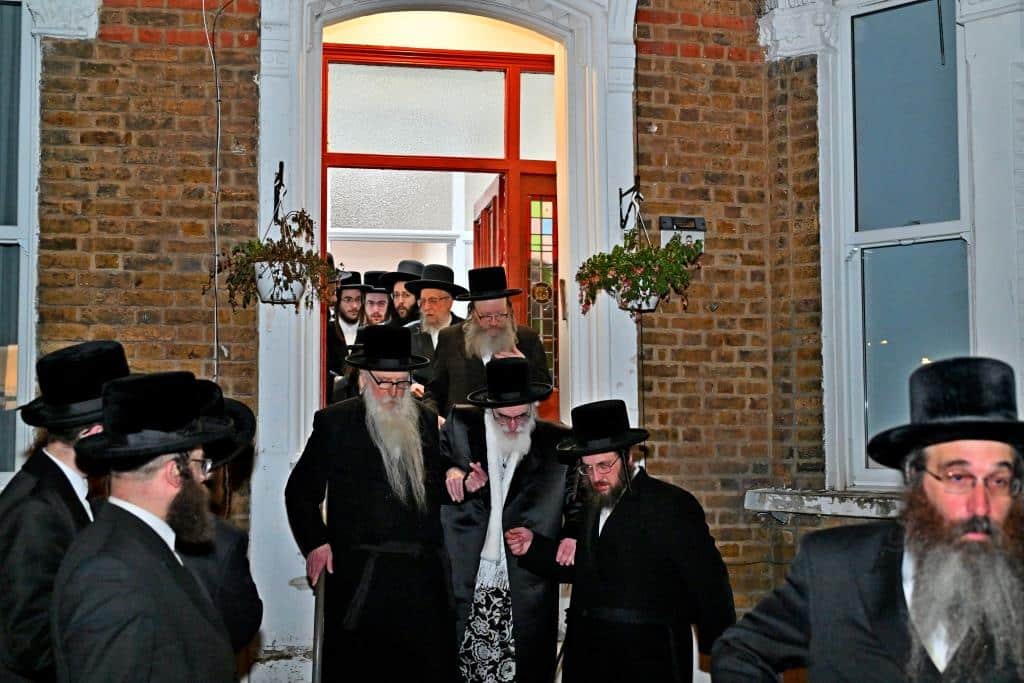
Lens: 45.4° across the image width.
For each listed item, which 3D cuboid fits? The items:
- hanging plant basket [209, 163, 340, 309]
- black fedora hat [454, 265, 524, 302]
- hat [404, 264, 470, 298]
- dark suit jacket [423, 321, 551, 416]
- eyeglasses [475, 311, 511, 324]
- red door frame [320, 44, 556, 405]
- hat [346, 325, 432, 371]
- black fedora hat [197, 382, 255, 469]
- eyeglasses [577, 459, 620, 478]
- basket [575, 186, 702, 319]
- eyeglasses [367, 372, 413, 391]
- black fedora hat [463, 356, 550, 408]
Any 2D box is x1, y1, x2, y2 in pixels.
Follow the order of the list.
[{"bbox_3d":[-0.999,-0.430,5.104,0.510,0.580,0.450,0,-3,-10],"label":"hanging plant basket"},{"bbox_3d":[-0.102,-0.259,5.550,0.305,0.140,0.335,-7,4,0],"label":"black fedora hat"},{"bbox_3d":[-0.377,-0.299,6.100,0.325,0.140,0.360,3,-9,25],"label":"hat"},{"bbox_3d":[-0.109,0.493,5.517,0.580,1.160,0.360,0,-3,-3],"label":"dark suit jacket"},{"bbox_3d":[-0.088,-0.112,5.500,0.140,0.042,0.140,-3,9,0],"label":"eyeglasses"},{"bbox_3d":[-0.348,-0.051,5.720,1.170,2.660,0.130,0,-3,-10],"label":"red door frame"},{"bbox_3d":[-0.473,0.030,4.650,0.325,0.140,0.360,1,14,-25],"label":"hat"},{"bbox_3d":[-0.836,0.217,3.200,0.330,0.140,0.360,-2,14,27],"label":"black fedora hat"},{"bbox_3d":[0.314,0.427,4.250,0.140,0.045,0.140,3,16,34],"label":"eyeglasses"},{"bbox_3d":[0.556,-0.400,5.377,0.490,0.560,0.450,0,-3,-10],"label":"basket"},{"bbox_3d":[-0.470,0.151,4.620,0.140,0.045,0.140,1,13,-25],"label":"eyeglasses"},{"bbox_3d":[-0.009,0.157,4.670,0.330,0.140,0.360,-6,15,-6],"label":"black fedora hat"}]

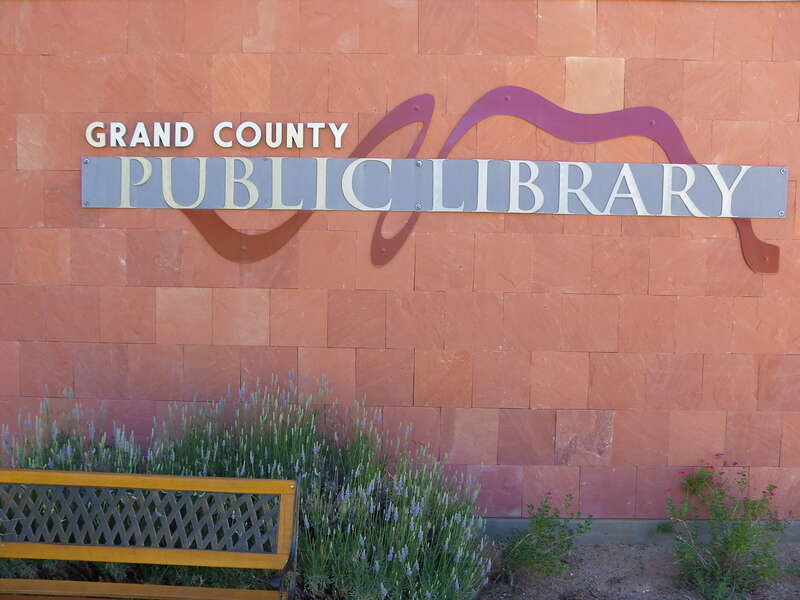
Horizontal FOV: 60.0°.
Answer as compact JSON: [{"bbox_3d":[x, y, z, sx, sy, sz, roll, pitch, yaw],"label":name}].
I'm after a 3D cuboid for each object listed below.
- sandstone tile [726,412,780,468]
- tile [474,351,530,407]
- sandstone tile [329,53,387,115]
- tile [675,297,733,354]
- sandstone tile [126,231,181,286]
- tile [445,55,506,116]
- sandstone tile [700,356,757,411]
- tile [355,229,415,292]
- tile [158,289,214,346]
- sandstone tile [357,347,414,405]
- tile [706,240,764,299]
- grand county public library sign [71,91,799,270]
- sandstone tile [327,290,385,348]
[{"bbox_3d":[1.870,0.737,3.683,0.304,0.304,0.030,1,4,1],"label":"sandstone tile"},{"bbox_3d":[0.539,0.421,3.694,0.305,0.305,0.030,1,3,0],"label":"tile"},{"bbox_3d":[-0.212,-1.118,3.583,0.305,0.305,0.025,1,4,1],"label":"sandstone tile"},{"bbox_3d":[1.589,0.132,3.644,0.304,0.304,0.030,1,4,1],"label":"tile"},{"bbox_3d":[-1.294,-0.220,3.668,0.305,0.305,0.030,1,4,1],"label":"sandstone tile"},{"bbox_3d":[0.397,-1.103,3.574,0.305,0.305,0.025,1,4,1],"label":"tile"},{"bbox_3d":[1.727,0.436,3.657,0.305,0.305,0.030,1,4,1],"label":"sandstone tile"},{"bbox_3d":[-0.081,-0.208,3.646,0.304,0.304,0.030,1,4,1],"label":"tile"},{"bbox_3d":[-1.140,0.081,3.684,0.304,0.304,0.030,1,4,1],"label":"tile"},{"bbox_3d":[-0.082,0.410,3.691,0.304,0.304,0.030,1,4,1],"label":"sandstone tile"},{"bbox_3d":[1.737,-0.169,3.609,0.305,0.305,0.025,1,4,1],"label":"tile"},{"bbox_3d":[0.170,-0.634,3.592,3.665,0.942,0.060,1,4,1],"label":"grand county public library sign"},{"bbox_3d":[-0.233,0.102,3.670,0.305,0.305,0.030,1,4,1],"label":"sandstone tile"}]

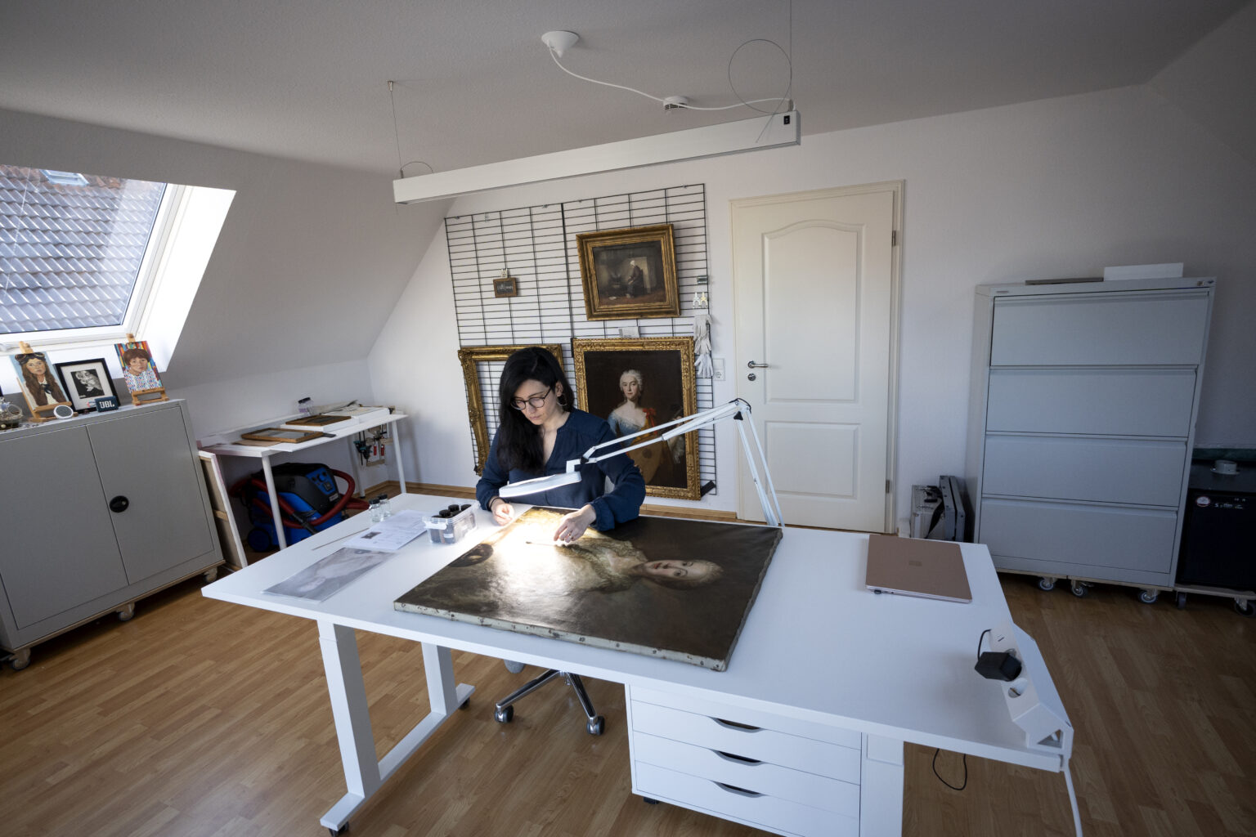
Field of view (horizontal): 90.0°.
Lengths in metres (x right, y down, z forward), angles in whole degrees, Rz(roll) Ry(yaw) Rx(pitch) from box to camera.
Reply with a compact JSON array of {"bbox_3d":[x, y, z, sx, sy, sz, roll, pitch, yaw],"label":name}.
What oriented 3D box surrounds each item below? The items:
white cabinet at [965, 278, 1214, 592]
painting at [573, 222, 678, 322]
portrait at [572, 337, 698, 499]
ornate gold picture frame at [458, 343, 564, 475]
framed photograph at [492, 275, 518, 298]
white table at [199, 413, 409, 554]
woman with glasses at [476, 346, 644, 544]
[{"bbox_3d":[2.134,0.029,3.043,0.790,1.360,0.500,1,14,23],"label":"white cabinet"},{"bbox_3d":[0.013,-0.924,4.027,0.645,0.556,0.070,2,20,24],"label":"painting"},{"bbox_3d":[0.070,-0.004,4.277,0.858,1.091,0.065,2,14,24],"label":"portrait"},{"bbox_3d":[-0.785,-0.037,4.658,0.873,1.006,0.075,2,15,24],"label":"ornate gold picture frame"},{"bbox_3d":[-0.858,-0.929,4.471,0.186,0.124,0.022,2,14,24],"label":"framed photograph"},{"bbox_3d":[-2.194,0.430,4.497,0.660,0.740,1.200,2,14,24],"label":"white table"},{"bbox_3d":[-0.217,0.426,2.432,0.620,1.360,0.700,2,14,24],"label":"woman with glasses"}]

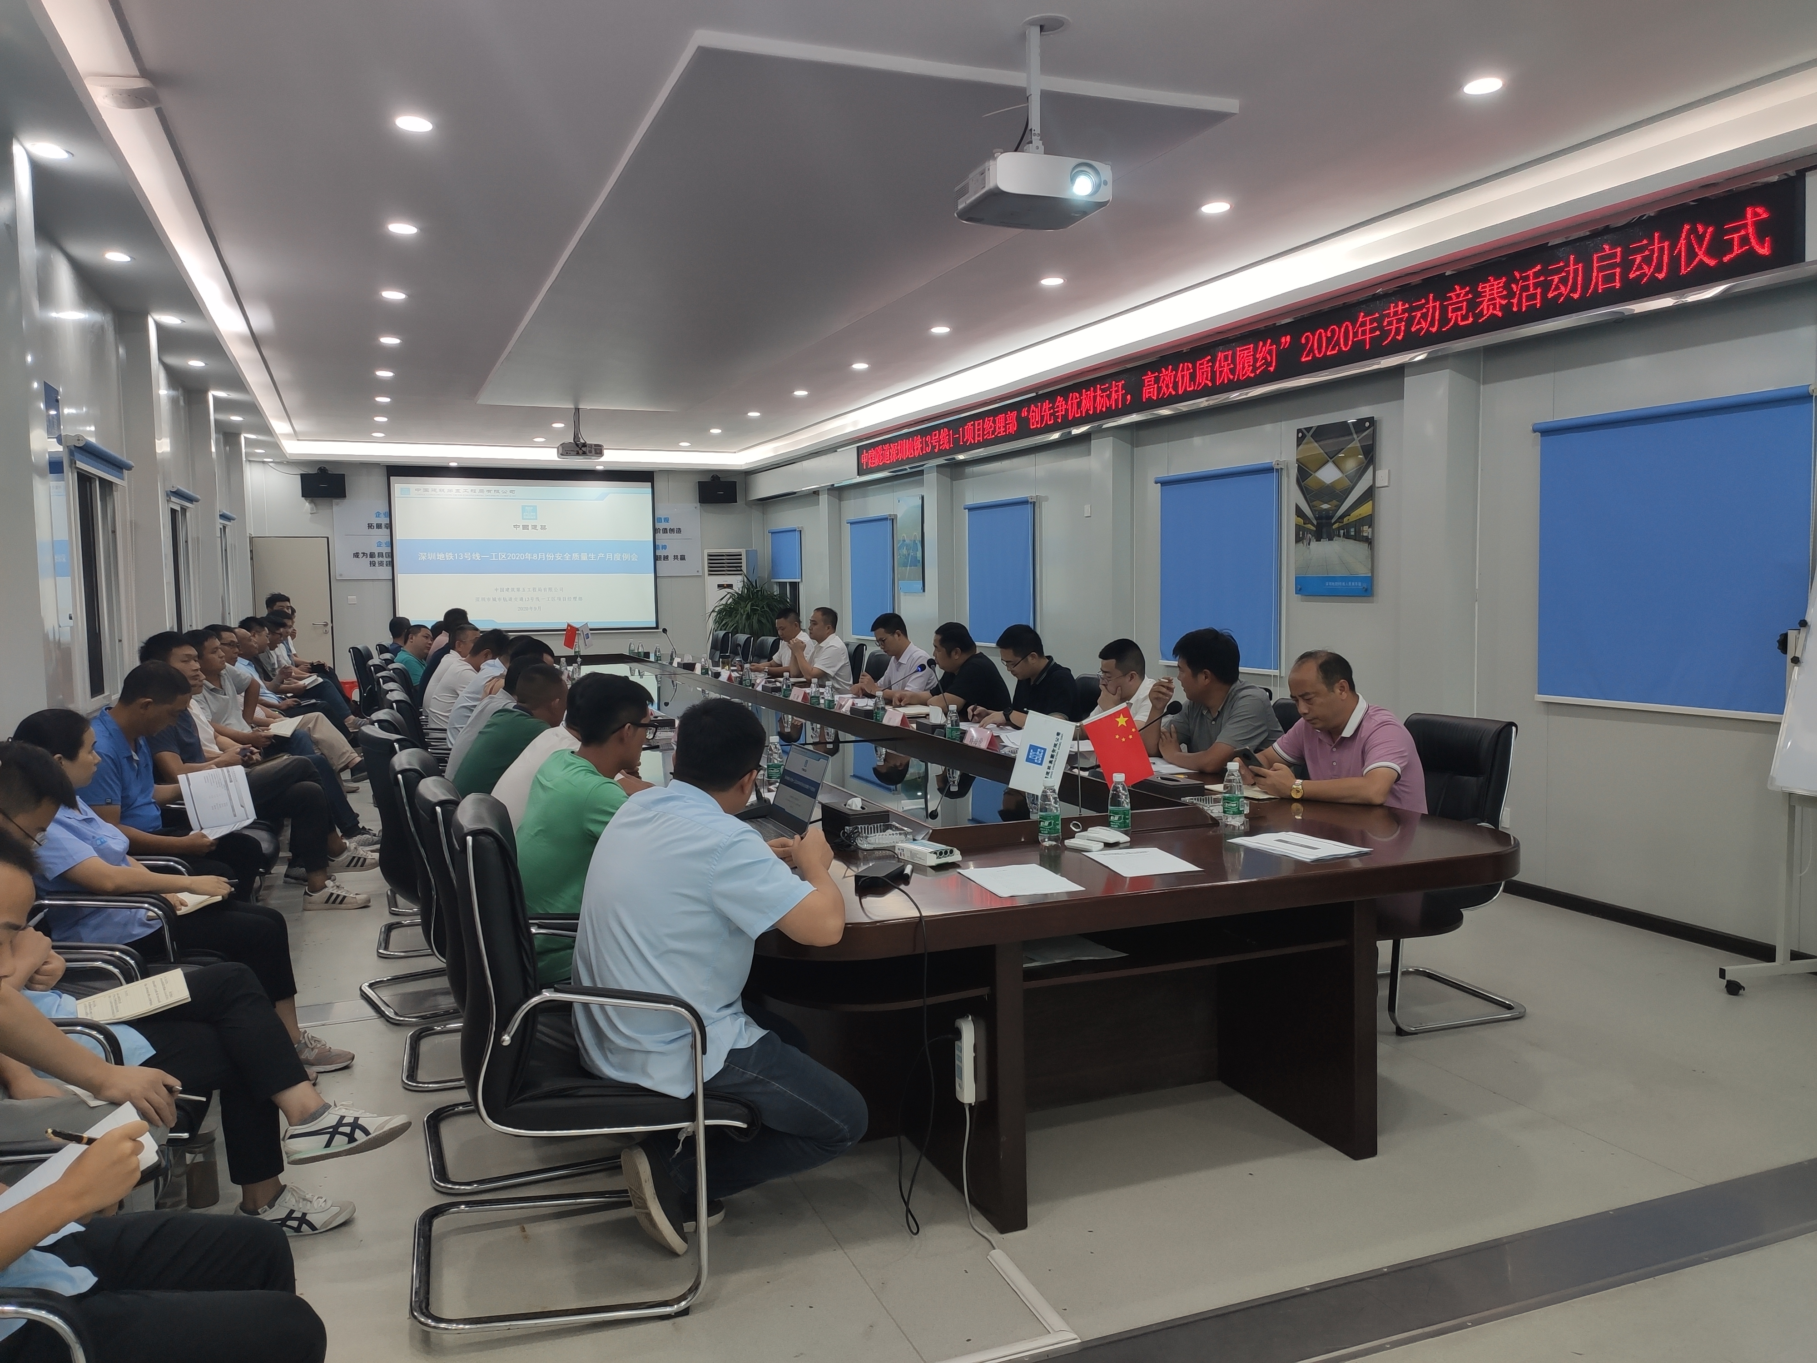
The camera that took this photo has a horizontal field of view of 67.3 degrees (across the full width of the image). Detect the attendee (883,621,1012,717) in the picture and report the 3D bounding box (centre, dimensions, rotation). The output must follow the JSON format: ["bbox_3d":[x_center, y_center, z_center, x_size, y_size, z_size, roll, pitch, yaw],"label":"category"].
[{"bbox_3d":[0.256,0.292,7.619,0.760,1.250,0.560,-2,4,-22],"label":"attendee"}]

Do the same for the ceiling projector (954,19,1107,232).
[{"bbox_3d":[0.355,-1.607,3.930,0.350,0.510,0.290,-3,5,-22],"label":"ceiling projector"}]

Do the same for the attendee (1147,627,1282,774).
[{"bbox_3d":[1.145,0.433,5.321,0.780,1.270,0.560,-2,4,-22],"label":"attendee"}]

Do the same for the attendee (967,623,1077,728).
[{"bbox_3d":[0.563,0.346,6.800,0.760,1.250,0.540,-2,4,-22],"label":"attendee"}]

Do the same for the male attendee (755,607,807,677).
[{"bbox_3d":[-0.975,0.079,10.573,0.700,1.280,0.520,-2,4,-17],"label":"male attendee"}]

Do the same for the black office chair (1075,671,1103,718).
[{"bbox_3d":[0.694,0.472,6.968,0.630,0.970,0.570,-2,4,-22],"label":"black office chair"}]

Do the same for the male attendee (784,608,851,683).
[{"bbox_3d":[-0.687,0.121,9.828,0.680,1.300,0.520,-2,4,-14],"label":"male attendee"}]

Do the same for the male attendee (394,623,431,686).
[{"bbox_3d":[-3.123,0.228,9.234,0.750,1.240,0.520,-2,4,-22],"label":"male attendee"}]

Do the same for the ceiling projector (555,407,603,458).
[{"bbox_3d":[-2.920,-2.197,12.066,0.390,0.440,0.320,-3,5,-22],"label":"ceiling projector"}]

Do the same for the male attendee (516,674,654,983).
[{"bbox_3d":[-0.739,0.594,3.815,0.720,1.250,0.520,-3,5,-27],"label":"male attendee"}]

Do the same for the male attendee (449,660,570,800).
[{"bbox_3d":[-1.313,0.521,5.017,0.760,1.200,0.520,-2,4,-22],"label":"male attendee"}]

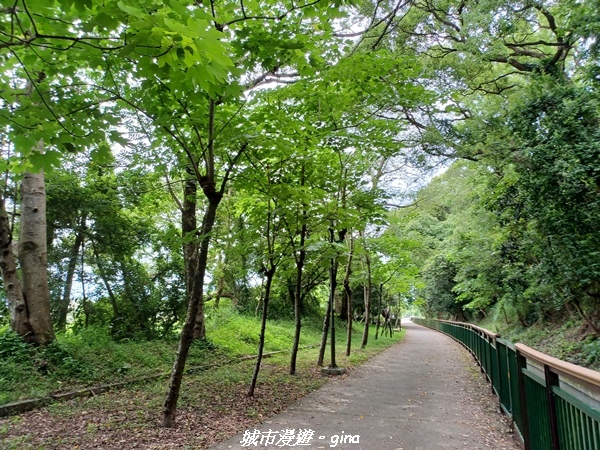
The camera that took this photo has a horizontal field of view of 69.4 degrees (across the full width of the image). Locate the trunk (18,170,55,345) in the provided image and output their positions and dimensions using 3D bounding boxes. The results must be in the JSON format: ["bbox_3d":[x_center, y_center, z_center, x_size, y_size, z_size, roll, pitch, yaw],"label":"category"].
[{"bbox_3d":[-7.254,0.800,12.001,0.720,4.921,0.720,-10,-12,-2],"label":"trunk"}]

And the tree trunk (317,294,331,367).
[{"bbox_3d":[0.758,3.286,13.582,0.145,2.202,0.145,7,-12,2],"label":"tree trunk"}]

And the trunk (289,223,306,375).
[{"bbox_3d":[-0.064,1.988,11.965,0.190,4.060,0.190,3,-12,1],"label":"trunk"}]

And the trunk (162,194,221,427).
[{"bbox_3d":[-1.587,1.204,6.558,0.240,3.391,0.240,8,-12,2],"label":"trunk"}]

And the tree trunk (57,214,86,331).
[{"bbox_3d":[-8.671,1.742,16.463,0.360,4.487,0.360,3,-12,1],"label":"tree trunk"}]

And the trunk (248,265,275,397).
[{"bbox_3d":[-0.755,2.071,8.637,0.150,2.540,0.150,8,-12,2],"label":"trunk"}]

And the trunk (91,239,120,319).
[{"bbox_3d":[-8.244,2.255,18.344,0.250,3.584,0.250,-21,-11,-4],"label":"trunk"}]

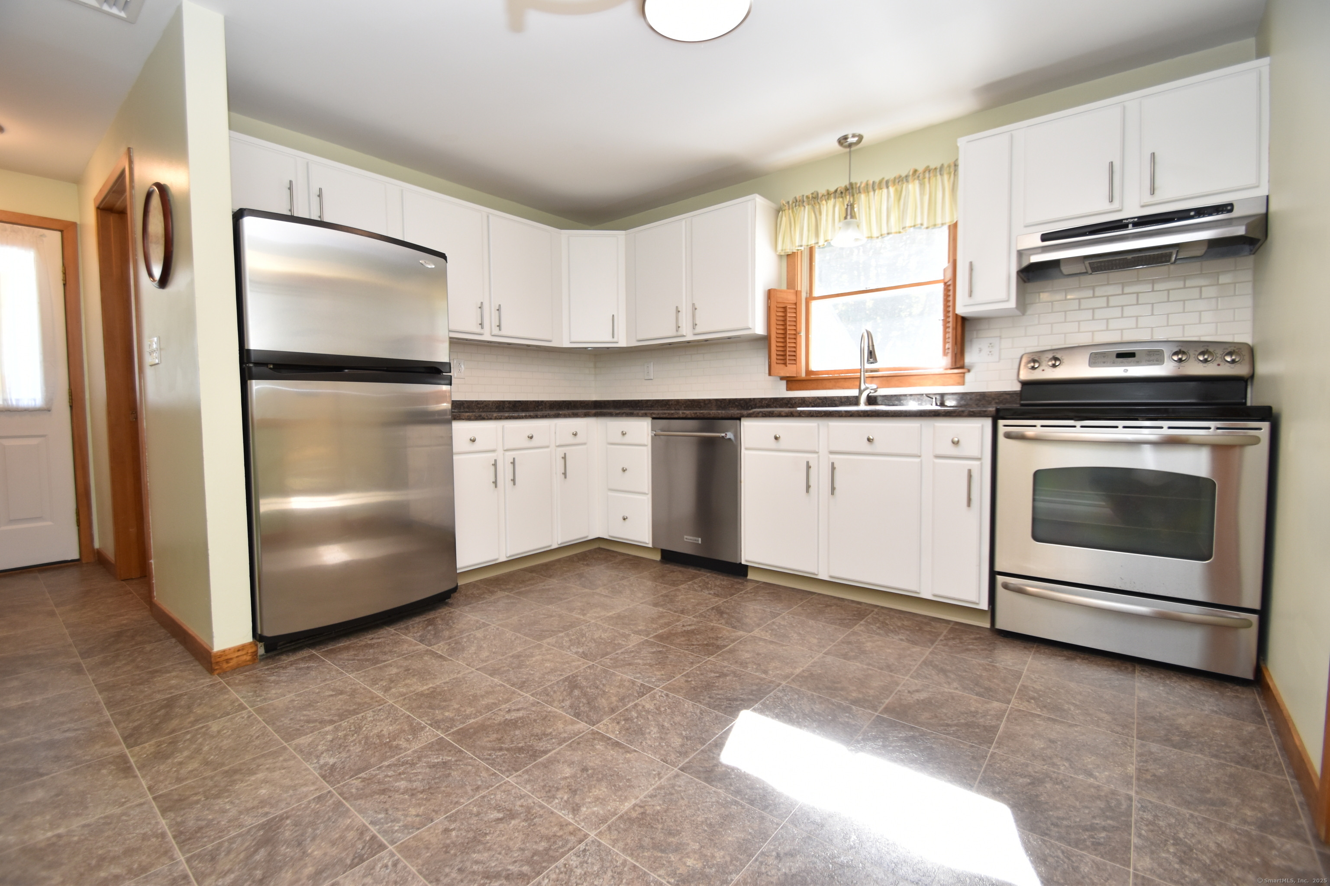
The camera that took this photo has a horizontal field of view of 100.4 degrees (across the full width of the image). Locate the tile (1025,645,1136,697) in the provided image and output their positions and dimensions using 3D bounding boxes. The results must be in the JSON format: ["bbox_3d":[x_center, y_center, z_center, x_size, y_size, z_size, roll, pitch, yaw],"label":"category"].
[{"bbox_3d":[1.501,0.818,2.007,0.305,0.010,0.310,2,4,38],"label":"tile"}]

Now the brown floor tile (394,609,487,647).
[{"bbox_3d":[-0.991,0.813,2.435,0.303,0.015,0.299,2,3,39],"label":"brown floor tile"}]

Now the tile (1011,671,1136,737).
[{"bbox_3d":[1.298,0.827,1.758,0.303,0.015,0.299,2,3,39],"label":"tile"}]

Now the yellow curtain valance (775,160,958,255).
[{"bbox_3d":[1.097,-1.288,3.098,1.025,0.320,0.080,2,3,38],"label":"yellow curtain valance"}]

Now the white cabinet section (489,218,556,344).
[{"bbox_3d":[-1.004,-1.027,3.580,0.325,0.735,0.480,2,4,38],"label":"white cabinet section"}]

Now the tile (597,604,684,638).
[{"bbox_3d":[-0.101,0.806,2.497,0.303,0.015,0.299,2,3,39],"label":"tile"}]

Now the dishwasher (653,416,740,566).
[{"bbox_3d":[0.351,0.300,3.400,0.600,0.860,0.620,2,4,38],"label":"dishwasher"}]

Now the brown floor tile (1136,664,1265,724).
[{"bbox_3d":[1.688,0.809,1.772,0.297,0.010,0.297,2,3,38],"label":"brown floor tile"}]

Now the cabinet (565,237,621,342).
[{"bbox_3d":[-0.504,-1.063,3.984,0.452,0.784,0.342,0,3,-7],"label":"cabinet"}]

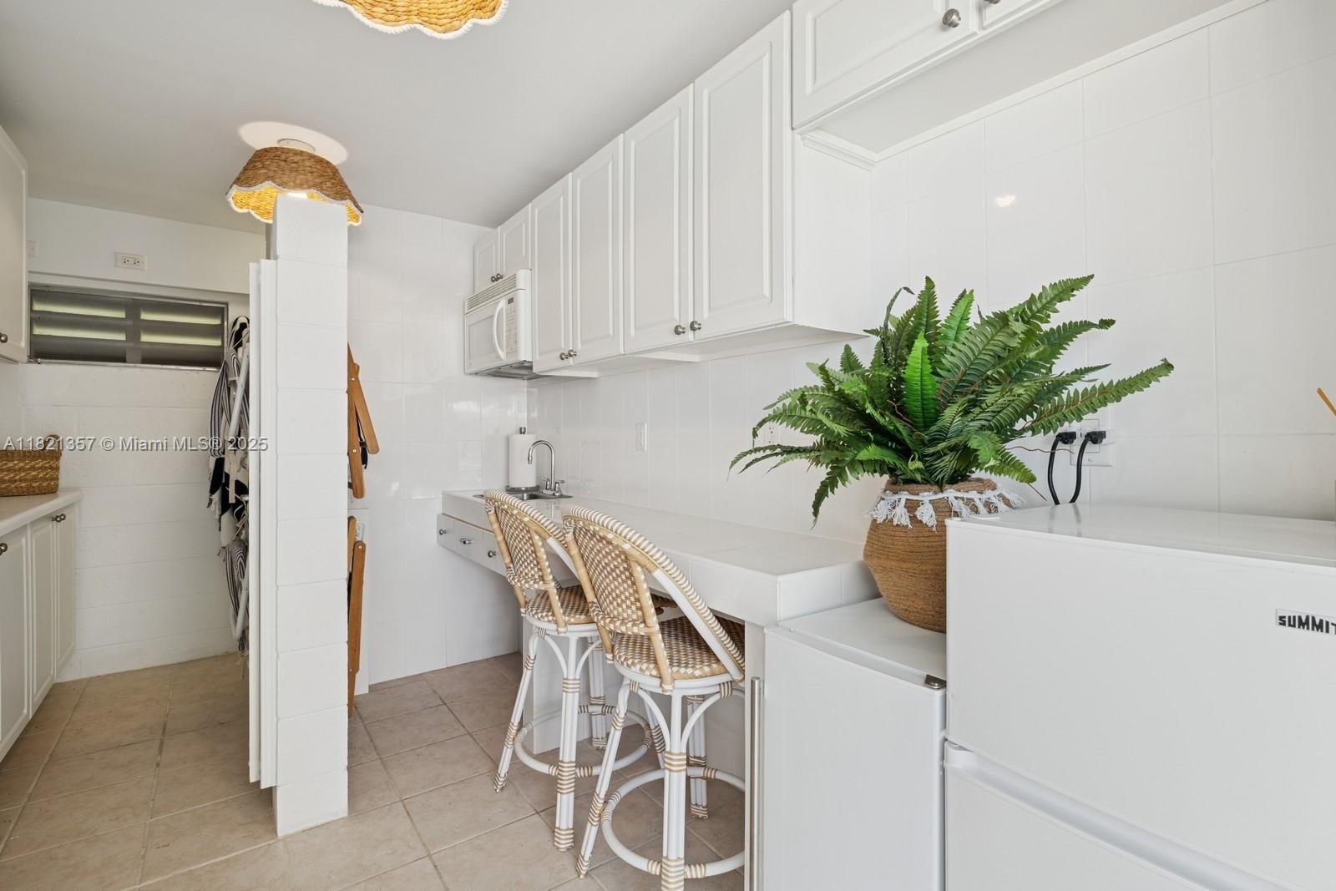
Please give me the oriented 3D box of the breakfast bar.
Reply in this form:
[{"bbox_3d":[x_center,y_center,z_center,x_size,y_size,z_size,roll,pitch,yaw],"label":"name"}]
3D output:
[{"bbox_3d":[-0.304,0.733,2.336,0.498,0.943,2.430,0,0,-37],"label":"breakfast bar"}]

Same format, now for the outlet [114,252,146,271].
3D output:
[{"bbox_3d":[-2.821,-0.970,3.120,0.124,0.077,0.010,0,1,-37],"label":"outlet"}]

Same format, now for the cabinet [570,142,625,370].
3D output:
[{"bbox_3d":[-0.126,-0.682,2.253,0.333,0.741,0.366,0,1,-37],"label":"cabinet"}]

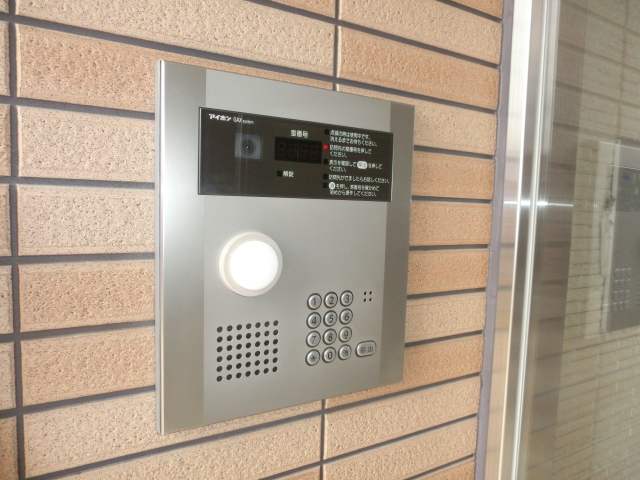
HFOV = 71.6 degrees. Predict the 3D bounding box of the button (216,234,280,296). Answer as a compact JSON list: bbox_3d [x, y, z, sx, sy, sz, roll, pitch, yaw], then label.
[{"bbox_3d":[-0.067,0.025,0.442,0.064,0.064,0.015,-1,5,-30],"label":"button"}]

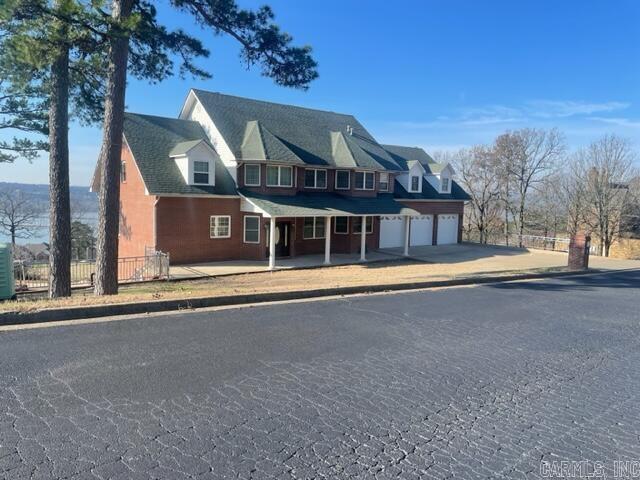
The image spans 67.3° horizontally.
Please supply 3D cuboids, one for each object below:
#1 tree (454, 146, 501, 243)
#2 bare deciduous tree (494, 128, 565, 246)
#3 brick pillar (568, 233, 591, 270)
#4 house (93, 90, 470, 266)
[{"bbox_3d":[14.840,-4.200,45.000,4.600,9.200,4.400,-3,7,-40],"label":"tree"},{"bbox_3d":[18.300,-4.550,42.000,6.100,10.400,5.600,-3,7,-40],"label":"bare deciduous tree"},{"bbox_3d":[8.800,0.390,16.300,0.520,1.300,0.520,-4,8,-44],"label":"brick pillar"},{"bbox_3d":[-0.160,-4.570,34.800,27.800,10.300,14.000,-3,7,-40],"label":"house"}]

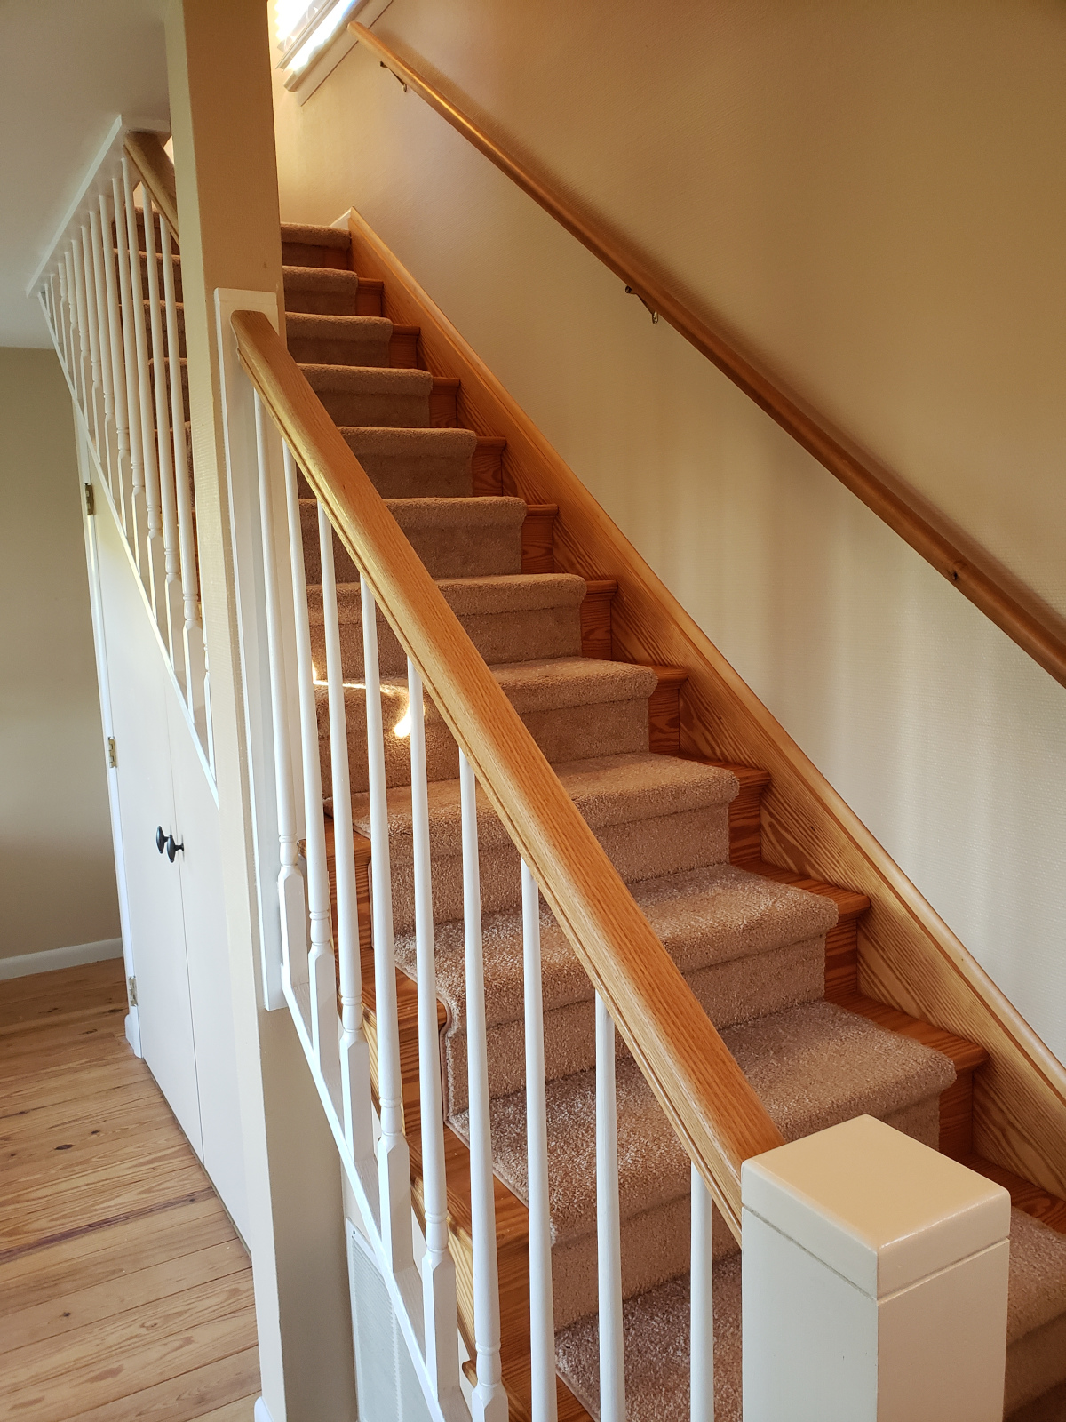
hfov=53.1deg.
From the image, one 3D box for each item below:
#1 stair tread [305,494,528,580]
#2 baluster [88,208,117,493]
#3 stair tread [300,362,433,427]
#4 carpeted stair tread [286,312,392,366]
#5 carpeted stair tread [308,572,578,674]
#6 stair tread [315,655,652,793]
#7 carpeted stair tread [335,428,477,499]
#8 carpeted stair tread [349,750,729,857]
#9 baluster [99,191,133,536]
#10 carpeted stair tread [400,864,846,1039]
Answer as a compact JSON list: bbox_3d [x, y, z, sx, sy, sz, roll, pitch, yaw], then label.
[{"bbox_3d":[-0.409,-0.415,2.640,0.769,0.197,0.293,-7,10,-30],"label":"stair tread"},{"bbox_3d":[-1.055,-0.881,2.637,0.033,0.677,0.033,-6,10,-31],"label":"baluster"},{"bbox_3d":[-0.695,-0.873,3.063,0.786,0.197,0.308,-6,10,-31],"label":"stair tread"},{"bbox_3d":[-0.827,-1.076,3.226,0.769,0.197,0.293,-7,10,-30],"label":"carpeted stair tread"},{"bbox_3d":[-0.268,-0.204,2.482,0.786,0.197,0.308,-6,10,-31],"label":"carpeted stair tread"},{"bbox_3d":[-0.125,0.019,2.289,0.786,0.197,0.308,-6,10,-31],"label":"stair tread"},{"bbox_3d":[-0.548,-0.635,2.836,0.769,0.197,0.293,-7,10,-30],"label":"carpeted stair tread"},{"bbox_3d":[0.016,0.180,2.086,0.786,0.072,0.308,-6,10,-31],"label":"carpeted stair tread"},{"bbox_3d":[-0.991,-0.817,2.557,0.032,0.794,0.032,-7,10,-30],"label":"baluster"},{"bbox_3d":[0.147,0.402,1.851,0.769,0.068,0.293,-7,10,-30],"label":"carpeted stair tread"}]

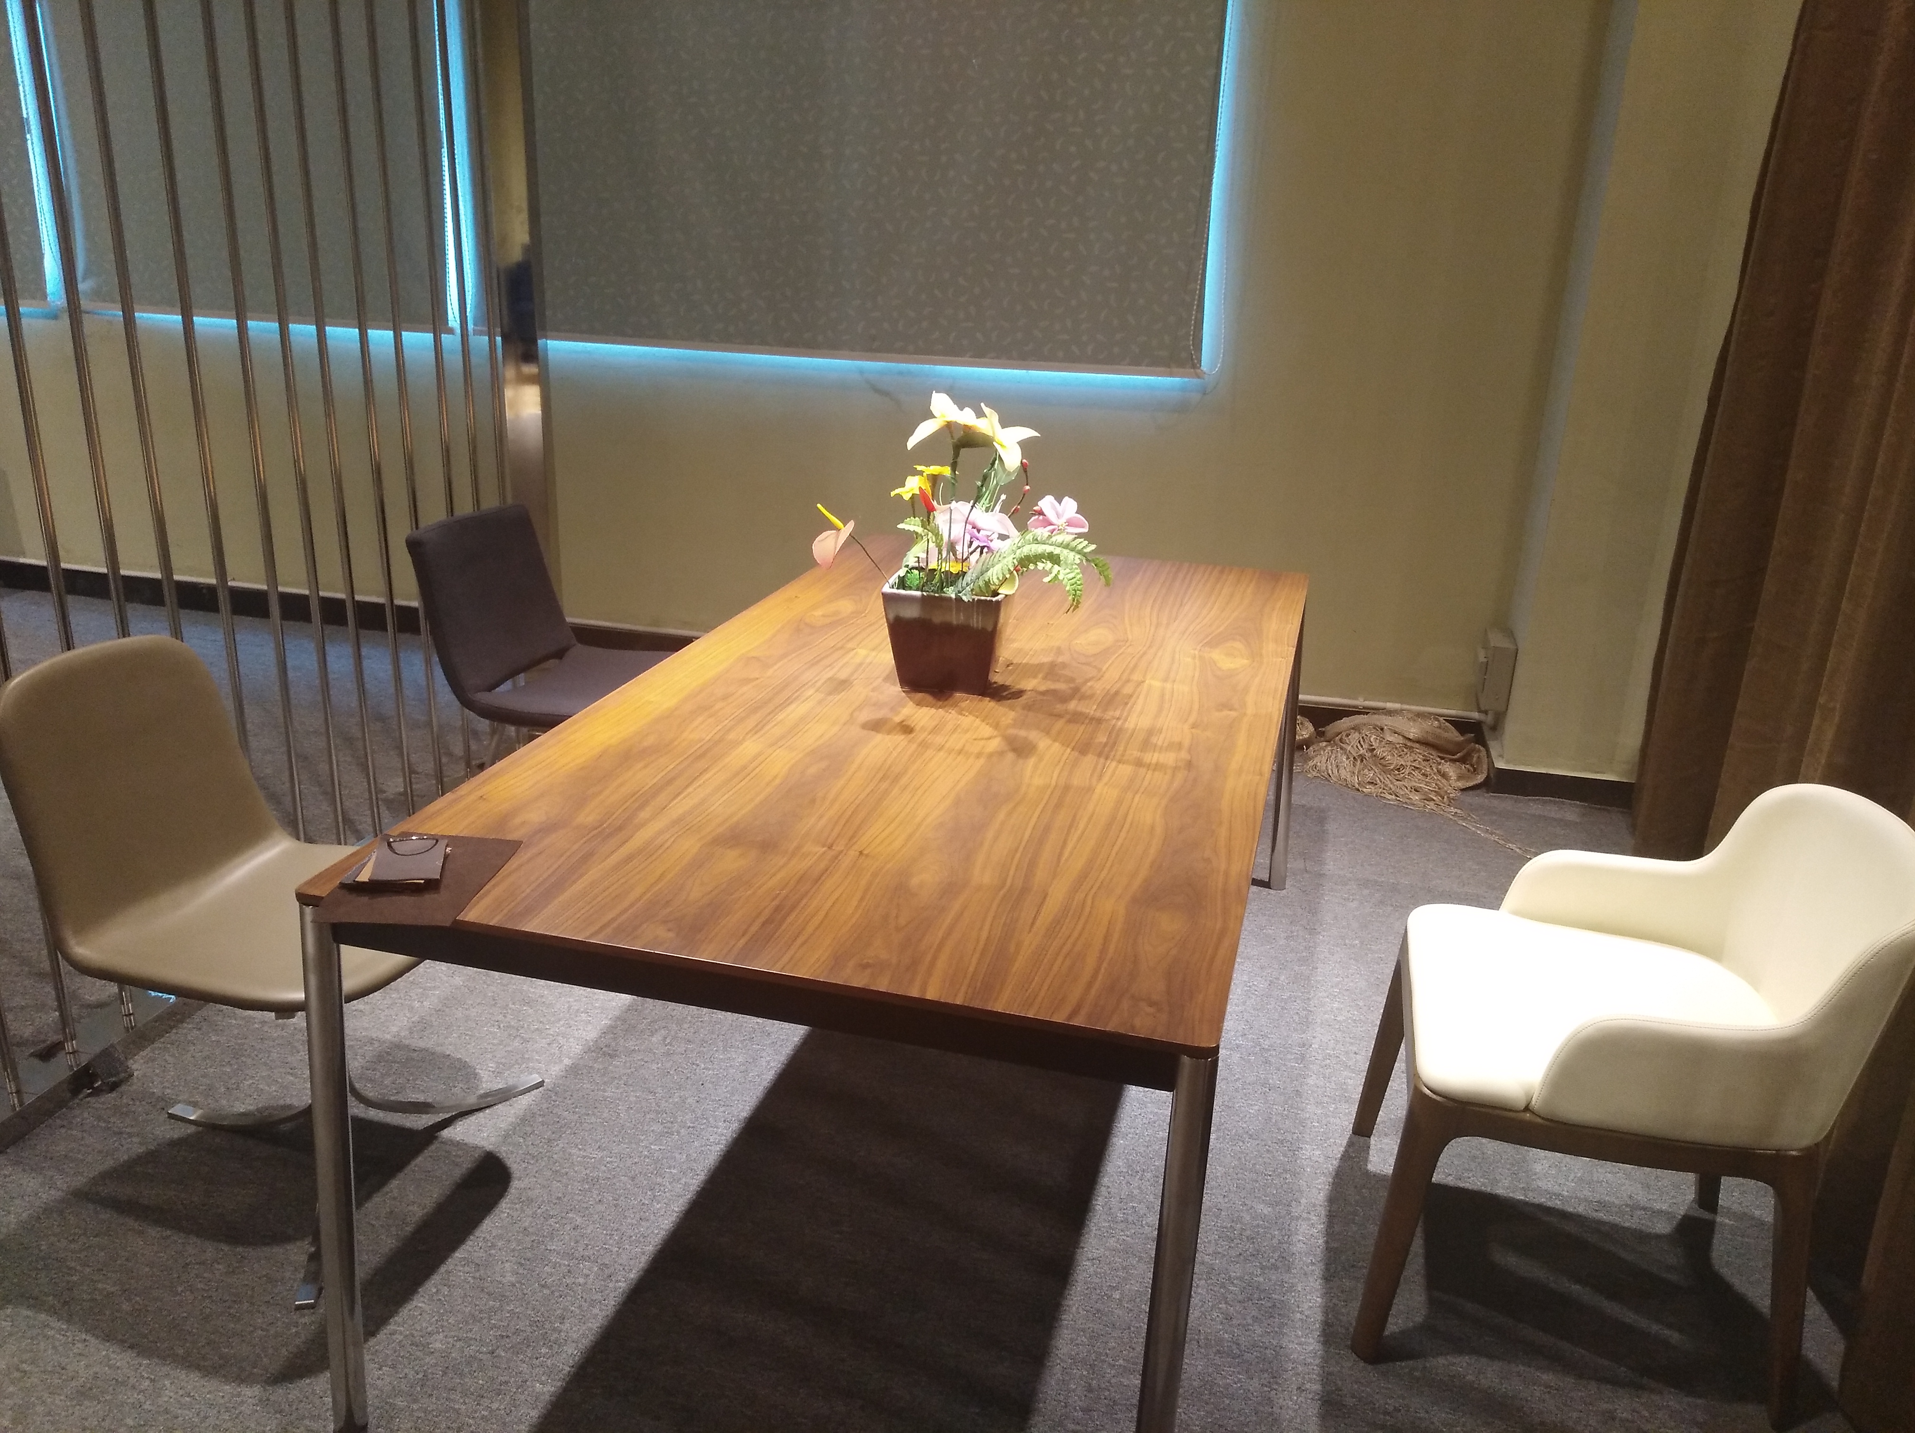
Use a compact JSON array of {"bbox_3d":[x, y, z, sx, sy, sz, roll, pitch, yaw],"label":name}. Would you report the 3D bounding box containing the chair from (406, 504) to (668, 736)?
[{"bbox_3d":[-0.862,-0.038,3.267,0.570,0.790,0.490,9,20,18],"label":"chair"}]

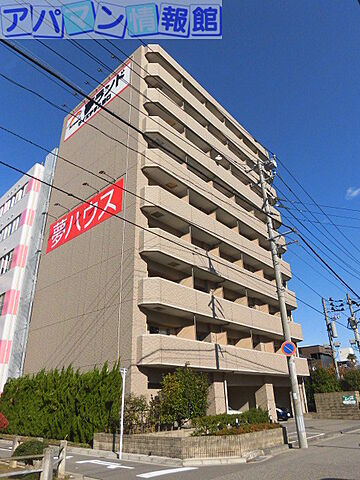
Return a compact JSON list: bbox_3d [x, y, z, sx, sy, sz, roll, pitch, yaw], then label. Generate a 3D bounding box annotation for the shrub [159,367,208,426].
[{"bbox_3d":[0.105,6.466,13.757,2.000,2.300,1.900,-2,-26,0],"label":"shrub"}]

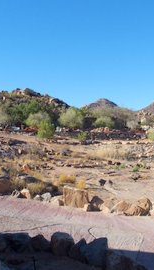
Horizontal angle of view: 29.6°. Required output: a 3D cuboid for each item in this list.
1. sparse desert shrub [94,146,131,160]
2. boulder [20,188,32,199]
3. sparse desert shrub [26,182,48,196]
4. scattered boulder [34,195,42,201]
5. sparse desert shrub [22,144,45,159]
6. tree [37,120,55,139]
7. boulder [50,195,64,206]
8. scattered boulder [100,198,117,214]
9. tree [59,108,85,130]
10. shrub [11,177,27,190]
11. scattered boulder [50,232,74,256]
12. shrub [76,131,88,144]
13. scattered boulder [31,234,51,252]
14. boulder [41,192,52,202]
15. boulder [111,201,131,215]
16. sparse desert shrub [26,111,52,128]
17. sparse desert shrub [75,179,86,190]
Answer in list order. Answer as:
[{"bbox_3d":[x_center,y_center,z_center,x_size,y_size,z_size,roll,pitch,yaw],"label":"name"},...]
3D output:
[{"bbox_3d":[2.475,1.290,20.300,2.649,0.976,1.589,0,2,0],"label":"sparse desert shrub"},{"bbox_3d":[-1.322,1.522,7.511,0.297,0.250,0.252,0,1,-10],"label":"boulder"},{"bbox_3d":[-1.051,1.476,7.850,0.566,0.405,0.509,0,1,-8],"label":"sparse desert shrub"},{"bbox_3d":[-1.234,1.969,9.100,0.242,0.180,0.225,1,2,20],"label":"scattered boulder"},{"bbox_3d":[-2.988,1.133,20.000,1.648,0.962,1.319,0,2,0],"label":"sparse desert shrub"},{"bbox_3d":[-4.923,-0.807,47.000,2.905,3.067,2.905,0,2,0],"label":"tree"},{"bbox_3d":[-0.435,1.424,6.330,0.300,0.220,0.260,0,1,-2],"label":"boulder"},{"bbox_3d":[0.627,1.424,5.800,0.350,0.270,0.300,0,1,3],"label":"scattered boulder"},{"bbox_3d":[-1.004,-3.906,65.000,5.800,4.900,5.400,0,1,0],"label":"tree"},{"bbox_3d":[-1.975,1.683,10.000,0.549,0.515,0.522,0,2,0],"label":"shrub"},{"bbox_3d":[-0.196,1.384,3.680,0.300,0.260,0.270,0,1,-2],"label":"scattered boulder"},{"bbox_3d":[0.556,0.309,36.000,1.484,1.731,1.484,0,2,0],"label":"shrub"},{"bbox_3d":[-0.461,1.408,3.780,0.260,0.200,0.230,0,1,-3],"label":"scattered boulder"},{"bbox_3d":[-0.746,1.535,7.183,0.259,0.227,0.220,0,1,-6],"label":"boulder"},{"bbox_3d":[0.852,1.419,5.700,0.370,0.240,0.300,0,1,4],"label":"boulder"},{"bbox_3d":[-8.197,-3.300,62.000,5.500,4.100,5.000,0,1,-4],"label":"sparse desert shrub"},{"bbox_3d":[0.126,1.785,10.500,0.361,0.433,0.361,0,2,0],"label":"sparse desert shrub"}]

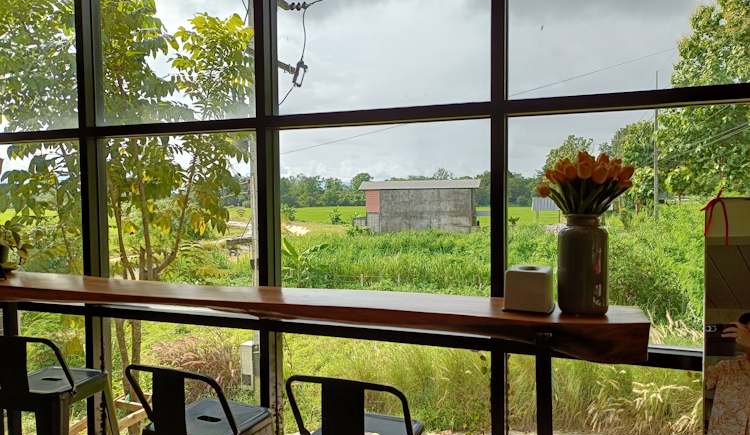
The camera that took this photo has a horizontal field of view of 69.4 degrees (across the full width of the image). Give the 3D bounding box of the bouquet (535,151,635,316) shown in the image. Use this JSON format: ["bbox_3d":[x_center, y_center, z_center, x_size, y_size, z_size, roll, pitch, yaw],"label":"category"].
[{"bbox_3d":[0.641,0.043,1.661,0.291,0.486,0.277,0,2,21],"label":"bouquet"}]

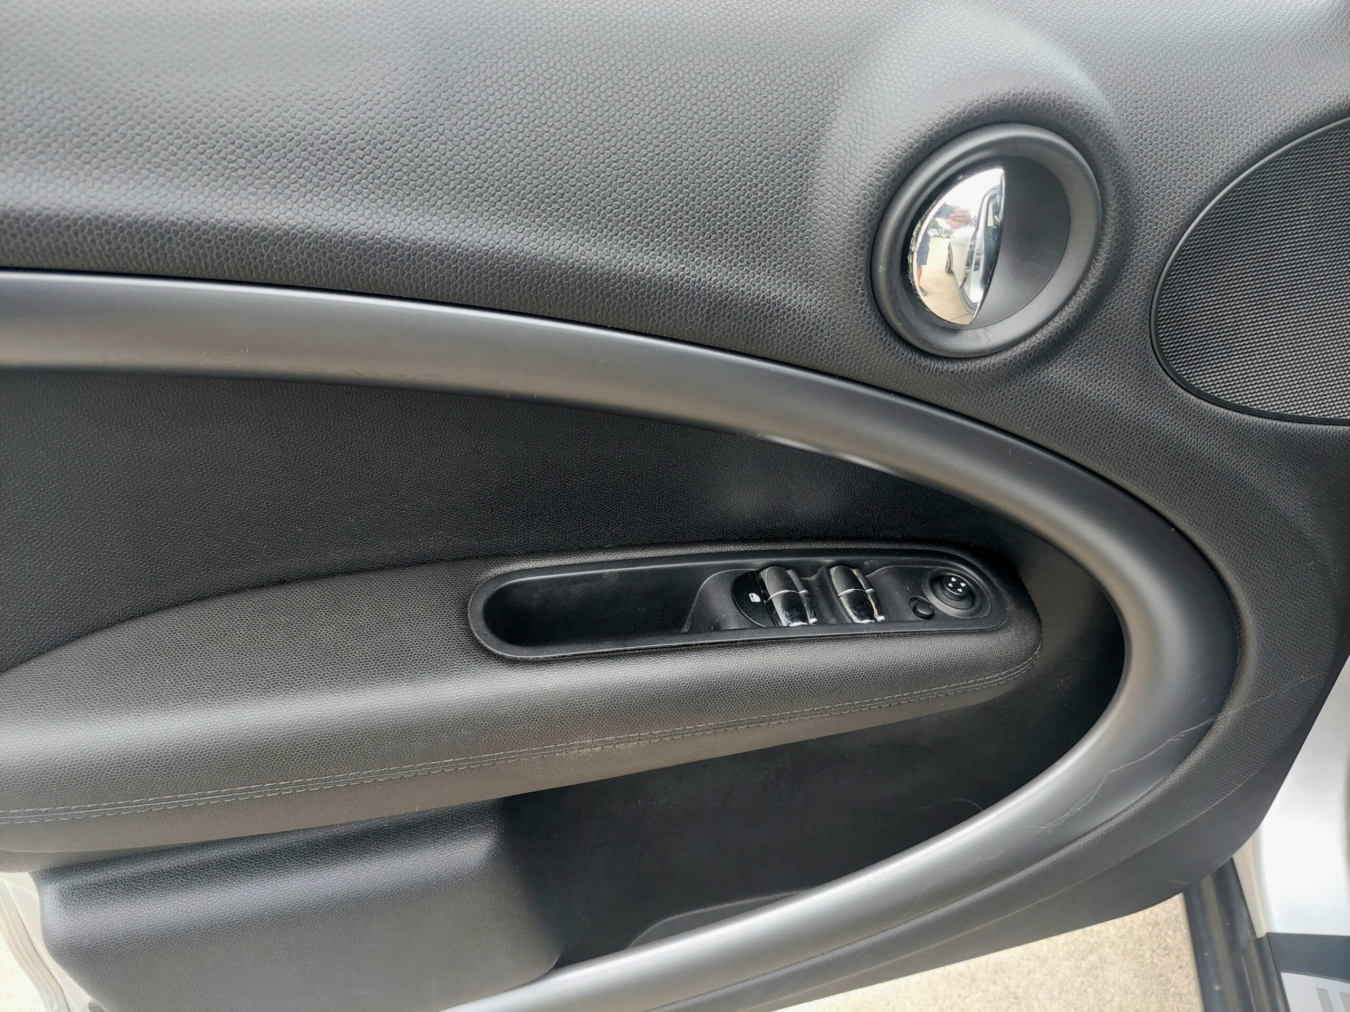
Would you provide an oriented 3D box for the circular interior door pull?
[{"bbox_3d":[0.153,-0.132,0.486,0.117,0.117,0.030,-4,33,-7],"label":"circular interior door pull"}]

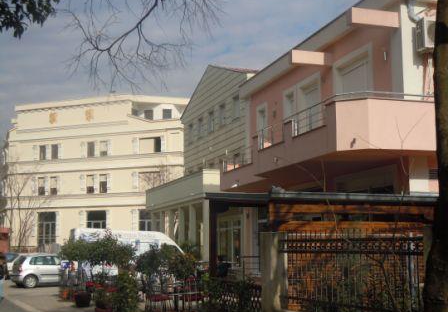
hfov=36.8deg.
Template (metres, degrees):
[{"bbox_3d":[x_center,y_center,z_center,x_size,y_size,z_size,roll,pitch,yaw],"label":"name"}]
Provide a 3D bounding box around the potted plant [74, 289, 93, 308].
[{"bbox_3d":[-4.165,4.237,20.179,0.470,0.550,0.470,0,-8,0],"label":"potted plant"}]

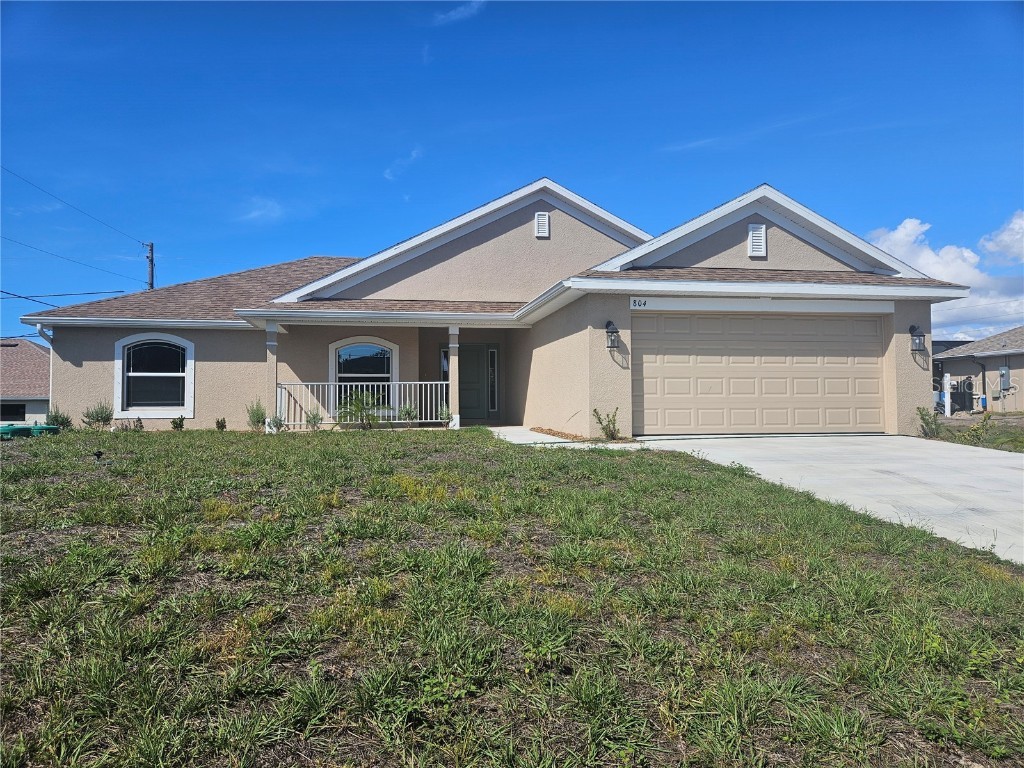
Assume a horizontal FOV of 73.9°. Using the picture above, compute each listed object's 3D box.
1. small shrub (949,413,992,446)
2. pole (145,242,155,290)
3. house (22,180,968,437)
[{"bbox_3d":[7.547,0.749,11.200,0.600,0.530,0.520,0,-2,-10],"label":"small shrub"},{"bbox_3d":[-17.456,-2.373,32.876,0.320,8.983,0.300,0,-2,-10],"label":"pole"},{"bbox_3d":[-2.303,-1.664,18.559,17.880,5.620,16.950,0,-2,-10],"label":"house"}]

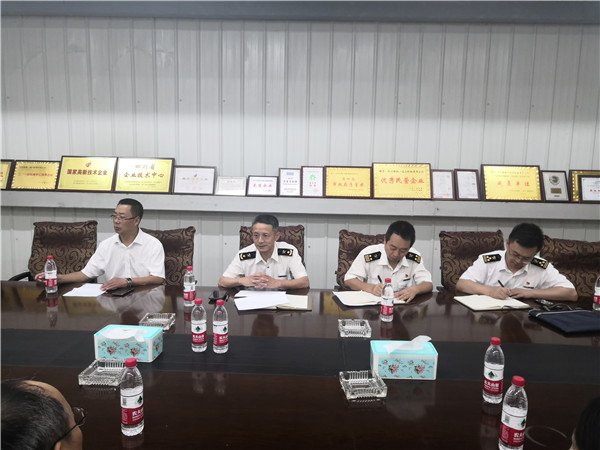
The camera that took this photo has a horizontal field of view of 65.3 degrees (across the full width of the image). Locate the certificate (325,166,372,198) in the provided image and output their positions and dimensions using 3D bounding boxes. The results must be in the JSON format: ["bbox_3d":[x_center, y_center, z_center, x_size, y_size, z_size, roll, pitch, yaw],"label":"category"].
[{"bbox_3d":[0.513,-0.444,4.937,0.500,0.350,0.025,1,-14,2],"label":"certificate"}]

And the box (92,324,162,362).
[{"bbox_3d":[-0.710,0.497,1.955,0.242,0.101,0.123,2,6,6],"label":"box"}]

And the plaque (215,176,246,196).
[{"bbox_3d":[-0.715,-0.399,4.851,0.310,0.208,0.020,1,-17,2],"label":"plaque"}]

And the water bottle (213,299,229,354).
[{"bbox_3d":[-0.354,0.452,2.092,0.065,0.232,0.065,1,8,2],"label":"water bottle"}]

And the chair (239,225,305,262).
[{"bbox_3d":[-0.207,0.575,3.639,0.630,1.090,0.690,0,8,-6],"label":"chair"}]

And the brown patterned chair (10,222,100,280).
[{"bbox_3d":[-1.900,0.551,3.622,0.630,1.075,0.690,0,8,-9],"label":"brown patterned chair"}]

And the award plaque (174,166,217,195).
[{"bbox_3d":[-1.122,-0.473,4.985,0.445,0.310,0.022,1,-14,2],"label":"award plaque"}]

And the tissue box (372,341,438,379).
[{"bbox_3d":[0.406,0.533,1.850,0.242,0.101,0.126,1,6,2],"label":"tissue box"}]

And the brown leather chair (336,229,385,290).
[{"bbox_3d":[0.547,0.603,3.579,0.630,1.080,0.690,2,8,4],"label":"brown leather chair"}]

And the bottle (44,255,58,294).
[{"bbox_3d":[-1.575,0.313,2.960,0.065,0.232,0.065,1,8,2],"label":"bottle"}]

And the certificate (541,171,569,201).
[{"bbox_3d":[2.562,-0.383,4.680,0.250,0.335,0.030,1,-15,1],"label":"certificate"}]

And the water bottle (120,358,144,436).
[{"bbox_3d":[-0.505,0.515,1.408,0.066,0.227,0.066,1,7,1],"label":"water bottle"}]

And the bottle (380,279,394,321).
[{"bbox_3d":[0.478,0.409,2.547,0.065,0.232,0.065,1,8,2],"label":"bottle"}]

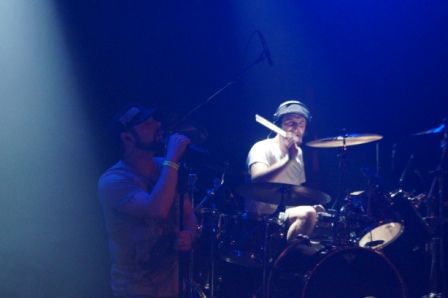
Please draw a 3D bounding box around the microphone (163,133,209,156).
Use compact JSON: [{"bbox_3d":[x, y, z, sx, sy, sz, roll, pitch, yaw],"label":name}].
[{"bbox_3d":[-0.174,-0.018,5.900,0.220,0.050,0.050,21,0,-3],"label":"microphone"}]

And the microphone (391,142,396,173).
[{"bbox_3d":[0.974,0.049,7.500,0.028,0.170,0.028,4,0,0],"label":"microphone"}]

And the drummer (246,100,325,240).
[{"bbox_3d":[0.420,0.380,7.550,0.620,1.320,0.800,-1,2,-42],"label":"drummer"}]

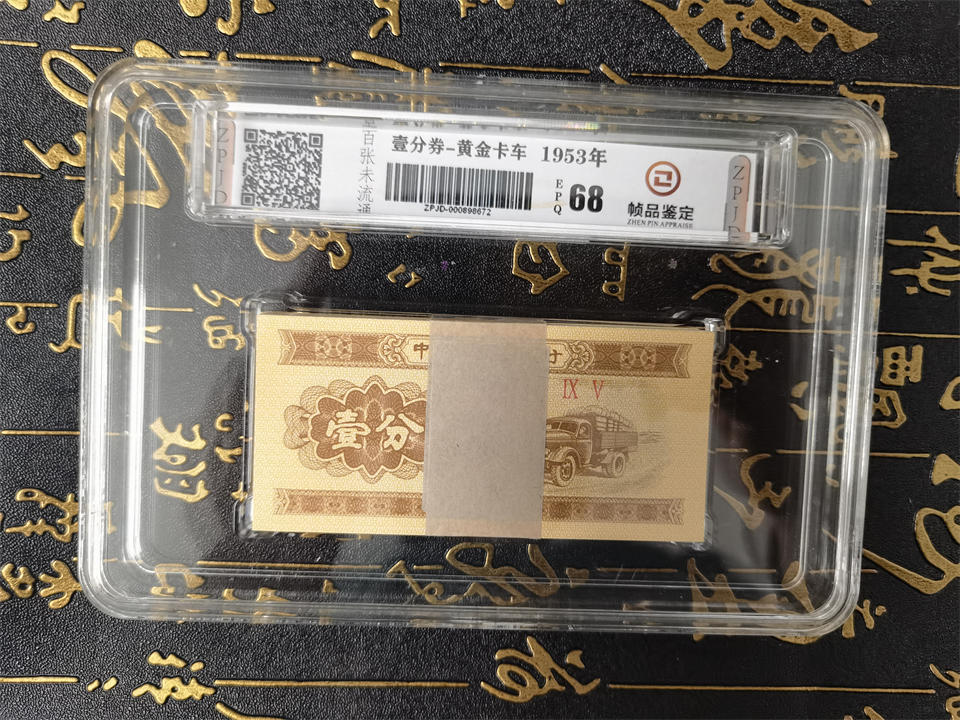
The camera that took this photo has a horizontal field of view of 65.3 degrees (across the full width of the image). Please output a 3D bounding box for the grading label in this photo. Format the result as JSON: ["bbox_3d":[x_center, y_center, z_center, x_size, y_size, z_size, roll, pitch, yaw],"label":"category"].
[{"bbox_3d":[0.001,-0.036,0.151,0.109,0.002,0.019,3,92,-2],"label":"grading label"}]

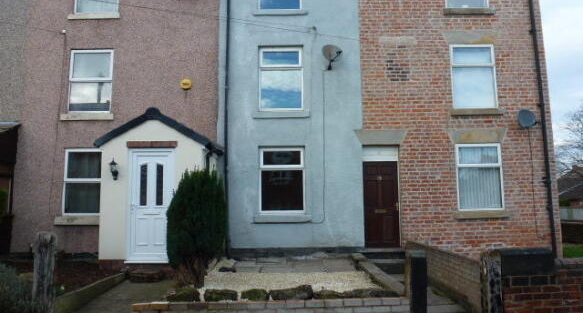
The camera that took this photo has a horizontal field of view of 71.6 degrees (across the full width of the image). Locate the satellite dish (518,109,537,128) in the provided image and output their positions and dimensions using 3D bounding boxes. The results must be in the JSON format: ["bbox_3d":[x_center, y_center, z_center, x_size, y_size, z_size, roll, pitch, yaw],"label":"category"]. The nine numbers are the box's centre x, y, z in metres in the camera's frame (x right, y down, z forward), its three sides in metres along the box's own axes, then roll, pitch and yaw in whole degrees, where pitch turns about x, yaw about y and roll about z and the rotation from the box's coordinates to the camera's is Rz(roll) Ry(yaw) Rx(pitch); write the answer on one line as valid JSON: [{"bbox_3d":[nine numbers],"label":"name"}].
[{"bbox_3d":[5.338,-0.848,9.131,0.430,0.420,0.310,2,-7,-18],"label":"satellite dish"}]

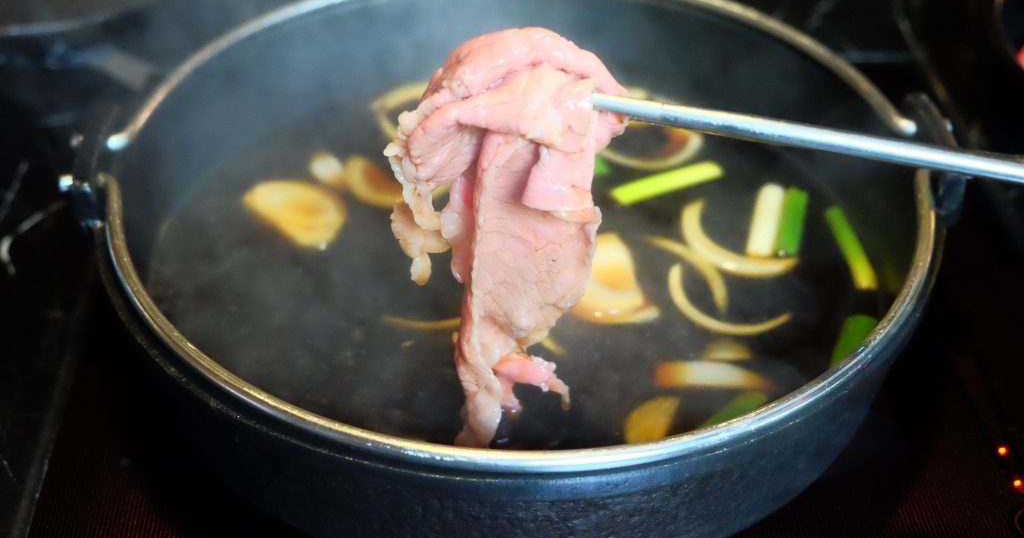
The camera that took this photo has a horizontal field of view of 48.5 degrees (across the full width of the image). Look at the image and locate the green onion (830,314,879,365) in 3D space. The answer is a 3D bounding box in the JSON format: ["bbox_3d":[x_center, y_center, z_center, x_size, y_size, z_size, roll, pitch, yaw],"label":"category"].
[{"bbox_3d":[0.101,0.028,0.340,0.009,0.009,0.038,15,42,17],"label":"green onion"}]

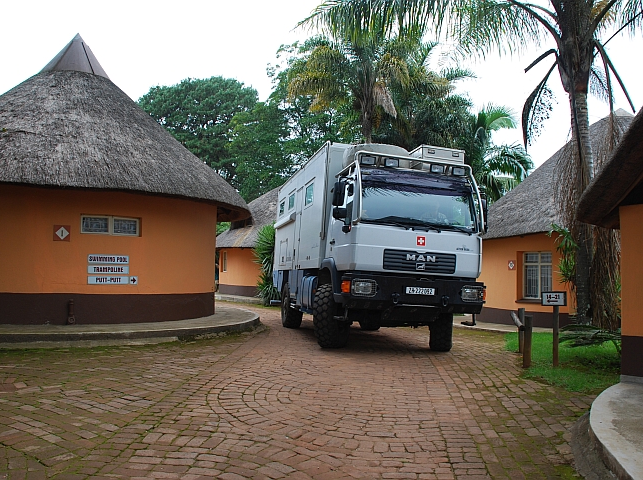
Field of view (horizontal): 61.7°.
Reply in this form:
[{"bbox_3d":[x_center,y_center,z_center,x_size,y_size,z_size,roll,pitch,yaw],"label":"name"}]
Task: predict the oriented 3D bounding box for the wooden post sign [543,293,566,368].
[{"bbox_3d":[3.537,1.367,8.201,0.380,1.175,0.090,1,-4,11],"label":"wooden post sign"}]

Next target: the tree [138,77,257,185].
[{"bbox_3d":[-8.579,-3.837,38.475,10.500,15.365,10.000,2,-4,0],"label":"tree"}]

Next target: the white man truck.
[{"bbox_3d":[0.713,0.271,12.693,2.500,3.880,8.100,5,-5,-13],"label":"white man truck"}]

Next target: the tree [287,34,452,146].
[{"bbox_3d":[1.891,-2.453,20.295,5.900,10.486,5.600,2,-4,0],"label":"tree"}]

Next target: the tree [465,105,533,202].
[{"bbox_3d":[6.783,-1.230,22.225,4.300,8.596,4.200,2,-4,0],"label":"tree"}]

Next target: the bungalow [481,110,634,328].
[{"bbox_3d":[8.944,-0.598,16.049,9.400,6.441,9.400,-1,-5,30],"label":"bungalow"}]

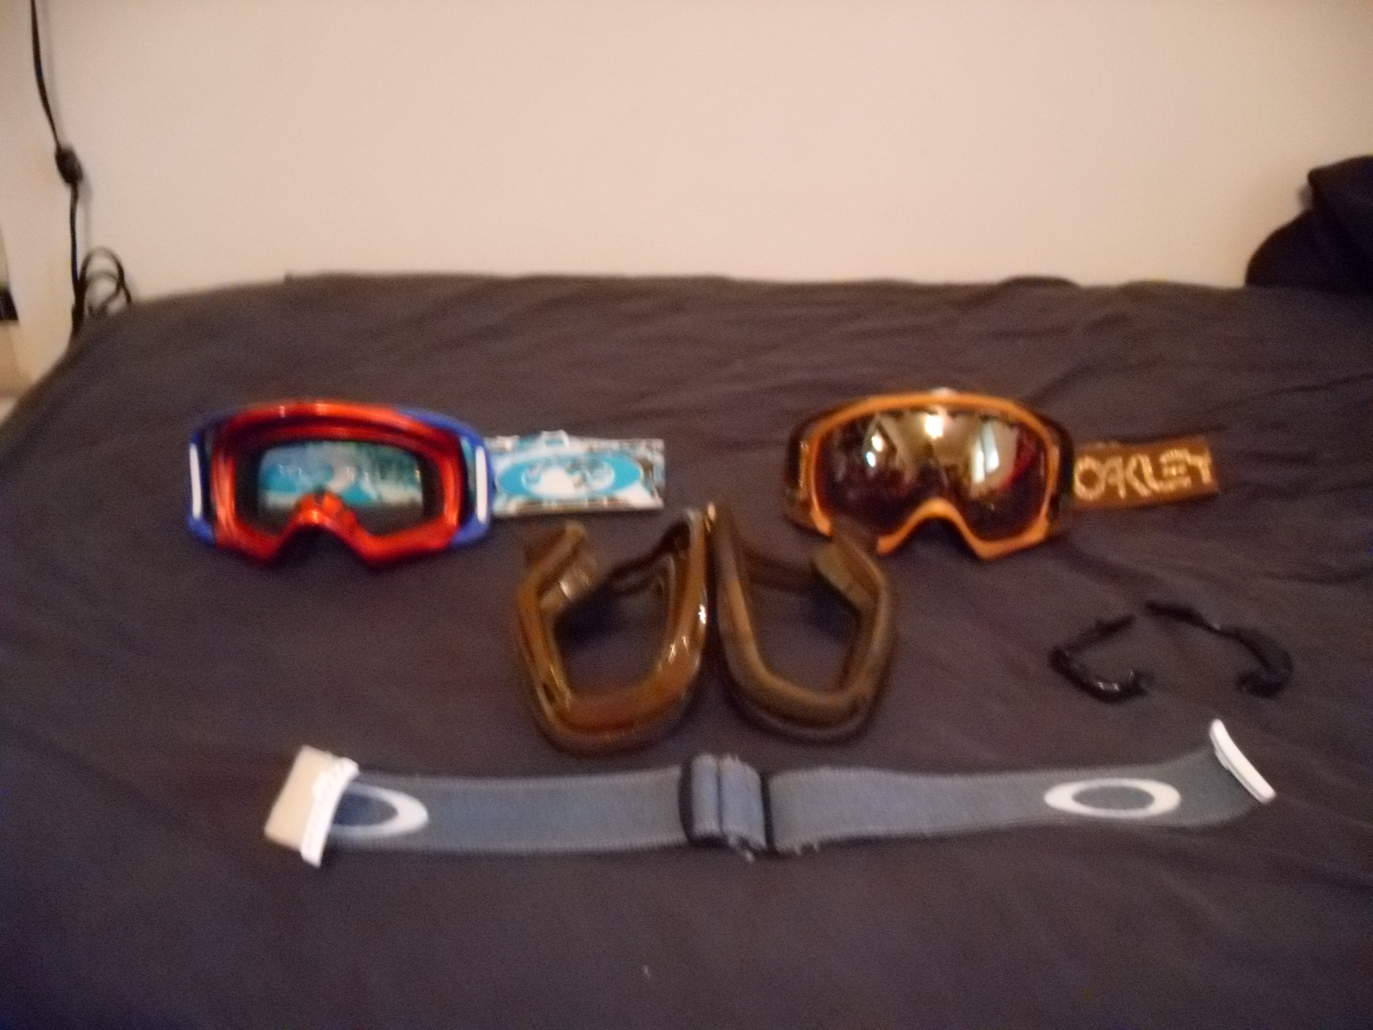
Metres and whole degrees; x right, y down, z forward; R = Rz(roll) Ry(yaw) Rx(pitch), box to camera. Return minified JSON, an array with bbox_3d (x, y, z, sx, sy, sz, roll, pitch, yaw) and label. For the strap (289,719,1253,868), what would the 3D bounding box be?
[{"bbox_3d":[0.040,0.132,0.662,0.463,0.025,0.050,-2,33,-3],"label":"strap"}]

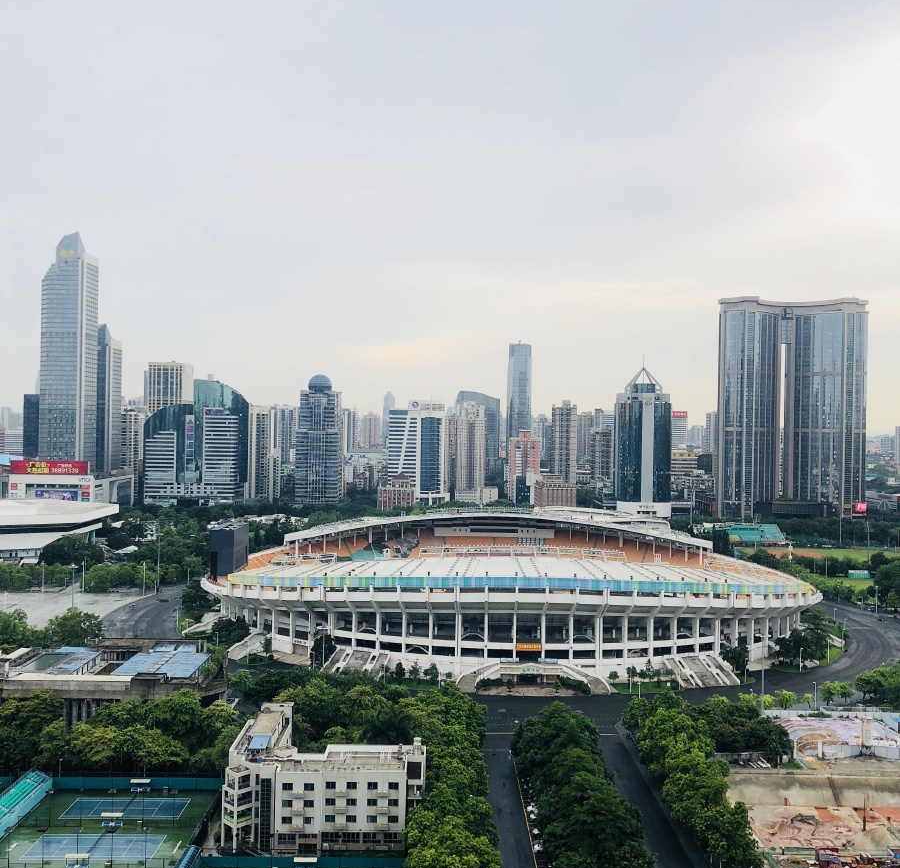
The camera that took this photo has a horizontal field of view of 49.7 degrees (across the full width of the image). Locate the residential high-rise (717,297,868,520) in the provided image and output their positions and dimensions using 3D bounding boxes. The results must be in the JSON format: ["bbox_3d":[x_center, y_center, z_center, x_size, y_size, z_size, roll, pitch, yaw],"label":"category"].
[{"bbox_3d":[304.880,-16.920,863.980,125.000,202.000,44.000,1,0,-1],"label":"residential high-rise"}]

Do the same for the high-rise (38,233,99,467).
[{"bbox_3d":[-328.270,-48.700,839.000,36.100,249.600,38.000,1,0,-1],"label":"high-rise"}]

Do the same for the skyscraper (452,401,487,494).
[{"bbox_3d":[20.210,24.050,975.880,30.300,115.100,27.000,1,0,-1],"label":"skyscraper"}]

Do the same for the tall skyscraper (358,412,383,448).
[{"bbox_3d":[-126.160,21.350,1550.020,32.000,109.000,26.000,1,0,-1],"label":"tall skyscraper"}]

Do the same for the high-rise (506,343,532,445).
[{"bbox_3d":[93.960,-19.870,1324.250,33.700,207.500,35.000,1,0,-1],"label":"high-rise"}]

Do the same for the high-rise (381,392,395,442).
[{"bbox_3d":[-185.920,-23.460,2996.490,38.300,217.900,38.000,1,0,-1],"label":"high-rise"}]

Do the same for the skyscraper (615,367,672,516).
[{"bbox_3d":[173.050,11.210,868.010,46.000,141.000,43.000,1,0,-1],"label":"skyscraper"}]

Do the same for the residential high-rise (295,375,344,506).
[{"bbox_3d":[-116.600,13.140,872.200,37.600,132.300,44.000,1,0,-1],"label":"residential high-rise"}]

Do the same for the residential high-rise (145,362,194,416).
[{"bbox_3d":[-293.940,1.540,1021.420,35.400,151.300,42.000,1,0,-1],"label":"residential high-rise"}]

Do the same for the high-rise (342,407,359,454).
[{"bbox_3d":[-147.810,21.520,1475.260,25.600,118.700,25.000,1,0,-1],"label":"high-rise"}]

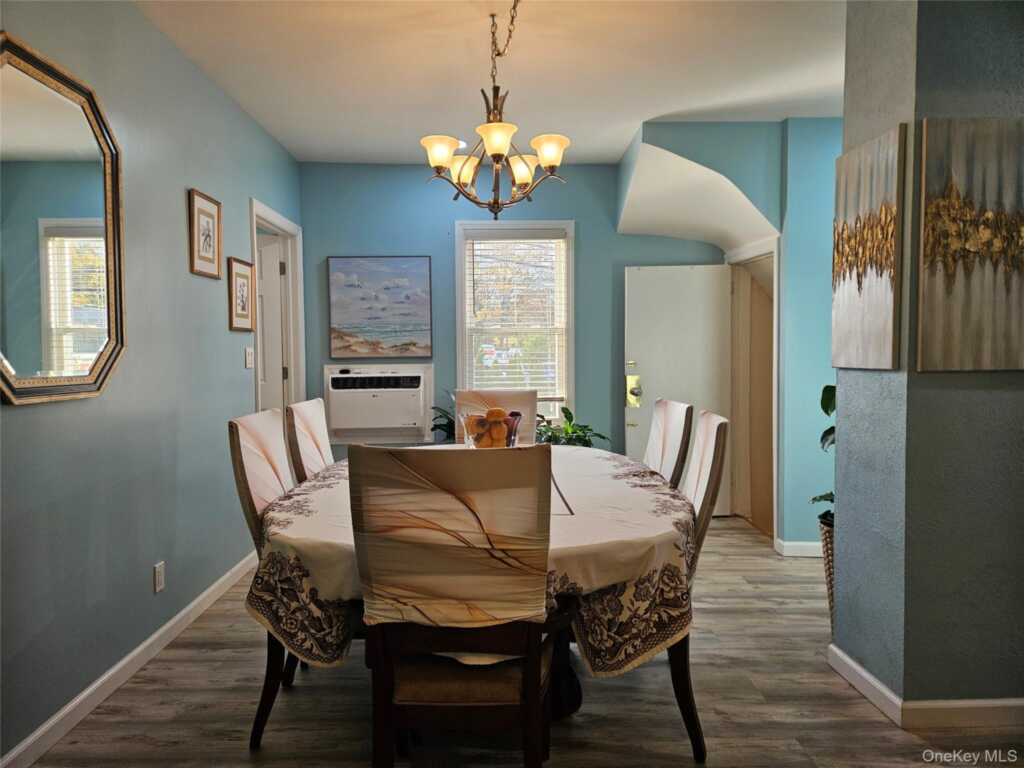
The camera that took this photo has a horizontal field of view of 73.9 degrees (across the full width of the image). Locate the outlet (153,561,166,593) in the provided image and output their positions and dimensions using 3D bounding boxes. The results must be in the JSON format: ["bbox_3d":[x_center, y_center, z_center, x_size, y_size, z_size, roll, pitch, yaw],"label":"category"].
[{"bbox_3d":[-1.465,0.811,2.839,0.012,0.117,0.075,0,3,-2],"label":"outlet"}]

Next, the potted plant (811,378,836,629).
[{"bbox_3d":[1.524,0.507,2.949,0.480,1.200,0.480,0,3,-2],"label":"potted plant"}]

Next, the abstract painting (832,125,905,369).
[{"bbox_3d":[1.228,-0.443,2.356,0.032,0.776,0.380,-1,3,-2],"label":"abstract painting"}]

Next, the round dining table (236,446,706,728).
[{"bbox_3d":[-0.099,0.735,2.534,1.360,0.765,1.950,-1,3,-2],"label":"round dining table"}]

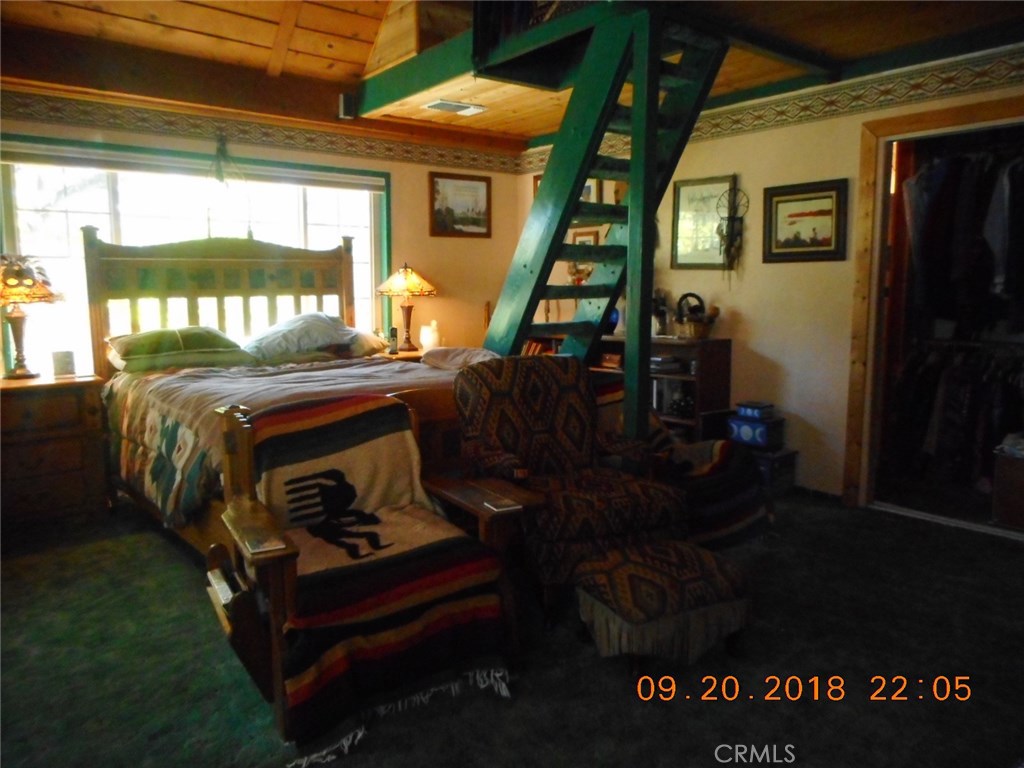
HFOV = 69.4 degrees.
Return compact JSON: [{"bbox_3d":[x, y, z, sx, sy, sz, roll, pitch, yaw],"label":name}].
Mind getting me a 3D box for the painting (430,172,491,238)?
[{"bbox_3d":[-0.409,-1.425,5.909,0.585,0.485,0.030,-7,10,-40],"label":"painting"}]

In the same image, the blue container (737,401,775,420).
[{"bbox_3d":[1.487,0.175,4.512,0.120,0.085,0.155,-7,10,-40],"label":"blue container"}]

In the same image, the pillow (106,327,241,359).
[{"bbox_3d":[-1.898,-0.238,4.200,0.660,0.180,0.420,-7,10,-40],"label":"pillow"}]

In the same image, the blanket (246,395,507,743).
[{"bbox_3d":[-0.498,0.534,2.530,0.640,0.860,0.850,-5,9,-28],"label":"blanket"}]

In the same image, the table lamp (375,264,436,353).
[{"bbox_3d":[-0.773,-0.582,5.468,0.440,0.645,0.440,0,8,0],"label":"table lamp"}]

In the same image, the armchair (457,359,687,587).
[{"bbox_3d":[0.215,0.391,3.192,0.700,0.950,0.860,-4,9,-25],"label":"armchair"}]

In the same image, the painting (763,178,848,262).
[{"bbox_3d":[1.788,-0.992,4.561,0.035,0.470,0.563,-6,10,-36],"label":"painting"}]

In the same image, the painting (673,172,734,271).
[{"bbox_3d":[1.324,-1.122,5.173,0.030,0.620,0.530,-6,10,-36],"label":"painting"}]

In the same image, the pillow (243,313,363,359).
[{"bbox_3d":[-1.329,-0.304,4.677,0.700,0.270,0.420,-7,10,-40],"label":"pillow"}]

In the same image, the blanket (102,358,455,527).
[{"bbox_3d":[-0.912,0.232,3.641,1.660,0.520,1.850,-6,10,-38],"label":"blanket"}]

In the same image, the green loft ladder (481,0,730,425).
[{"bbox_3d":[0.301,-0.546,4.236,0.640,2.530,1.780,-6,10,-36],"label":"green loft ladder"}]

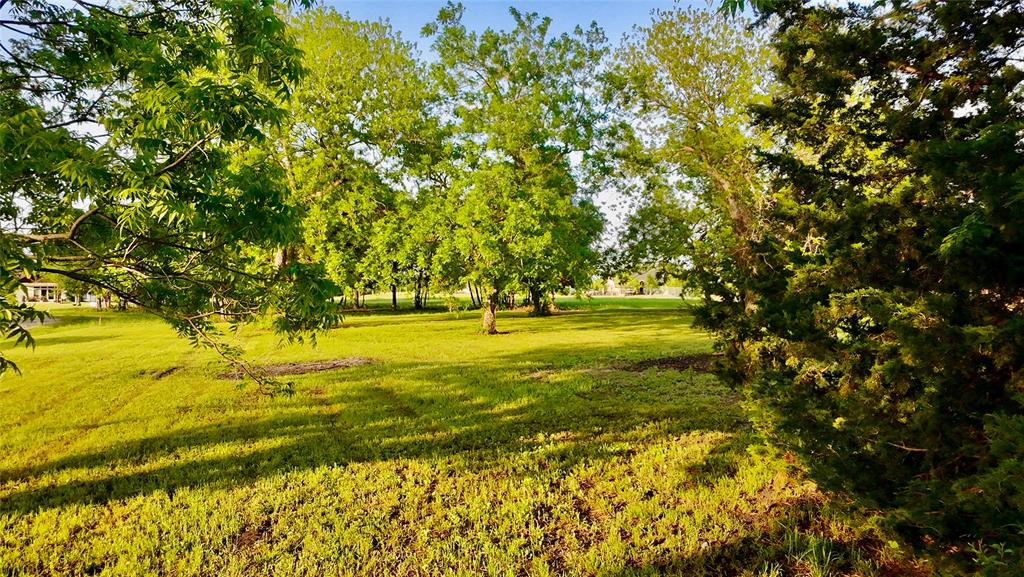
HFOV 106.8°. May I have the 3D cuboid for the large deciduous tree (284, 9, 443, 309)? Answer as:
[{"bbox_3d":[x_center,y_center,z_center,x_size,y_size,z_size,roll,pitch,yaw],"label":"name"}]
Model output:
[{"bbox_3d":[-8.005,-6.846,20.500,8.517,16.495,8.000,0,0,0],"label":"large deciduous tree"}]

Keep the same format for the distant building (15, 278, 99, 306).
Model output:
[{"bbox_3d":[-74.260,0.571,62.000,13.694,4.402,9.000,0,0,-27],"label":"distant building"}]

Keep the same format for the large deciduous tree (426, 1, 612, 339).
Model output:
[{"bbox_3d":[0.138,-4.773,15.000,7.179,13.016,6.800,0,0,0],"label":"large deciduous tree"}]

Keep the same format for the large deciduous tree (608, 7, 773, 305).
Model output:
[{"bbox_3d":[8.918,-6.445,19.000,8.194,15.288,7.800,0,0,0],"label":"large deciduous tree"}]

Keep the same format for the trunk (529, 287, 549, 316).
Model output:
[{"bbox_3d":[1.498,0.735,21.500,1.131,1.696,1.000,0,0,0],"label":"trunk"}]

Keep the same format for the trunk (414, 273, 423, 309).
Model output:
[{"bbox_3d":[-6.638,0.213,27.000,0.568,2.698,0.500,0,0,0],"label":"trunk"}]

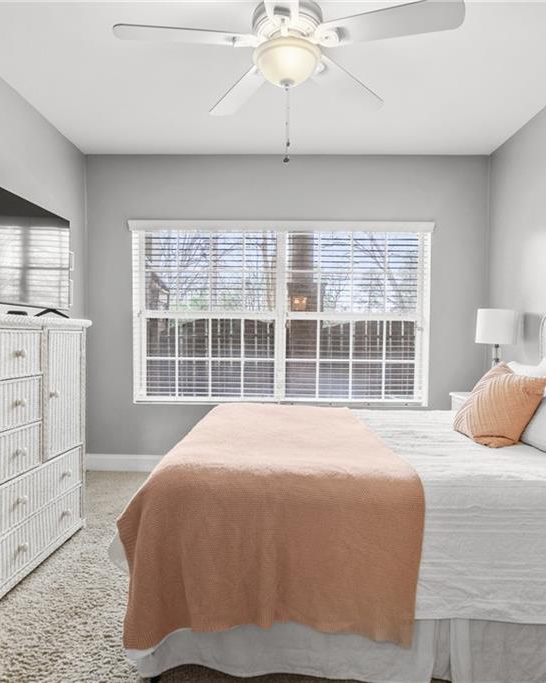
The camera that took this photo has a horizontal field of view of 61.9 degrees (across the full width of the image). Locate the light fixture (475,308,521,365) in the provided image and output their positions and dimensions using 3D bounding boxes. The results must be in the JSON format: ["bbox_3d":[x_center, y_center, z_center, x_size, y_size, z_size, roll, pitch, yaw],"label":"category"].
[{"bbox_3d":[1.462,0.091,2.973,0.280,0.612,0.280,0,1,1],"label":"light fixture"}]

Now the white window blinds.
[{"bbox_3d":[0.059,-0.220,3.592,2.380,1.440,0.080,0,1,1],"label":"white window blinds"}]

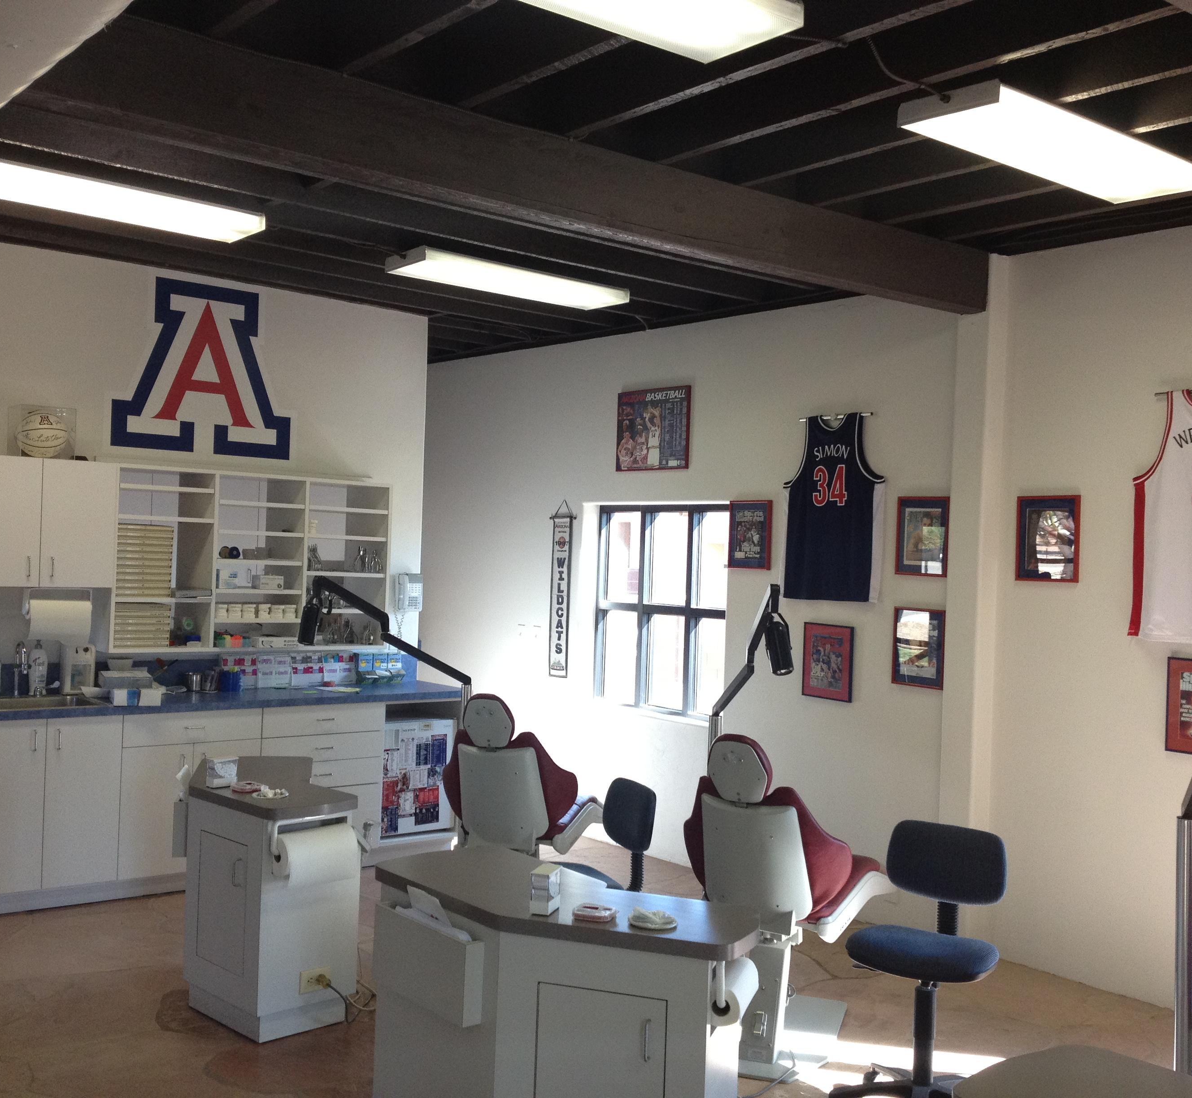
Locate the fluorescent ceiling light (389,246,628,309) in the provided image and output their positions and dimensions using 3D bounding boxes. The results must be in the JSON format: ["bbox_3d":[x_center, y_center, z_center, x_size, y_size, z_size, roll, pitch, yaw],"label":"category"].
[{"bbox_3d":[-0.373,-1.216,6.697,1.196,0.070,0.347,2,0,-41],"label":"fluorescent ceiling light"}]

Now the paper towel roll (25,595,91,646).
[{"bbox_3d":[-2.630,0.349,7.222,0.290,0.205,0.120,2,0,-41],"label":"paper towel roll"}]

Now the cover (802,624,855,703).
[{"bbox_3d":[1.163,0.565,7.418,0.025,0.372,0.312,2,0,-37],"label":"cover"}]

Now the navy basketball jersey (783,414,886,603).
[{"bbox_3d":[1.164,-0.196,7.205,0.050,0.909,0.648,2,0,-37],"label":"navy basketball jersey"}]

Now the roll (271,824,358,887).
[{"bbox_3d":[-0.968,1.045,5.095,0.285,0.148,0.148,2,0,-44],"label":"roll"}]

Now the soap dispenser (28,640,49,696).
[{"bbox_3d":[-2.779,0.603,7.396,0.090,0.268,0.060,2,0,-28],"label":"soap dispenser"}]

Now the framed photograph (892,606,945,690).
[{"bbox_3d":[1.485,0.452,6.763,0.030,0.356,0.299,2,0,-37],"label":"framed photograph"}]

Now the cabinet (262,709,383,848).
[{"bbox_3d":[-1.635,1.216,8.025,0.737,0.790,0.600,2,0,-40],"label":"cabinet"}]

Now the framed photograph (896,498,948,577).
[{"bbox_3d":[1.539,-0.058,6.959,0.025,0.372,0.305,2,0,-37],"label":"framed photograph"}]

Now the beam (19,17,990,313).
[{"bbox_3d":[0.028,-1.210,5.026,4.250,0.248,0.145,2,0,-41],"label":"beam"}]

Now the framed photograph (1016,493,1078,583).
[{"bbox_3d":[1.910,-0.041,6.225,0.030,0.359,0.313,2,0,-37],"label":"framed photograph"}]

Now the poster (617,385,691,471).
[{"bbox_3d":[0.332,-0.668,8.350,0.030,0.452,0.642,2,0,-37],"label":"poster"}]

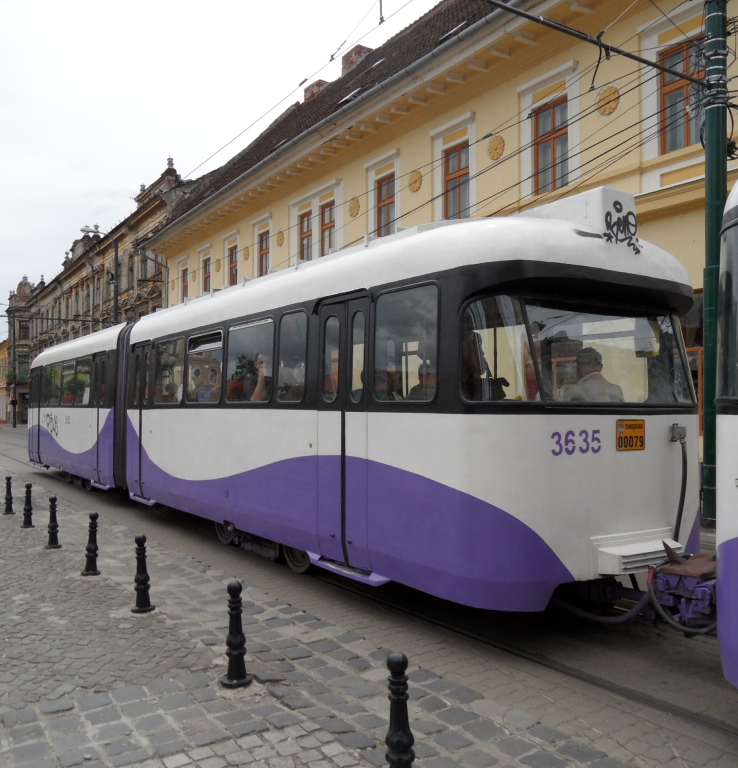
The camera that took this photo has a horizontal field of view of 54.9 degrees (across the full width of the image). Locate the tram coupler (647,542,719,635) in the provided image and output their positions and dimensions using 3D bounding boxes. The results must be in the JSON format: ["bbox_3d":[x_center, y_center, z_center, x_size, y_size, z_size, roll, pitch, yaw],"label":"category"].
[{"bbox_3d":[1.974,1.292,4.357,0.430,0.460,0.600,1,-2,-35],"label":"tram coupler"}]

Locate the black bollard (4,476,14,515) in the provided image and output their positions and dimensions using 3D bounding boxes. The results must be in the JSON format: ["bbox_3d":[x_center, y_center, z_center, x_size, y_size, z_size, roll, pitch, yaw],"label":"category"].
[{"bbox_3d":[-5.549,1.710,10.950,0.185,0.580,0.185,1,-2,-35],"label":"black bollard"}]

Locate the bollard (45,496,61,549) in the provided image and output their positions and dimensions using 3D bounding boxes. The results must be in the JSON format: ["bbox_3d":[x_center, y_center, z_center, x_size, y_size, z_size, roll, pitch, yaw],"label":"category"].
[{"bbox_3d":[-3.598,1.574,8.100,0.185,0.580,0.185,1,-2,-35],"label":"bollard"}]

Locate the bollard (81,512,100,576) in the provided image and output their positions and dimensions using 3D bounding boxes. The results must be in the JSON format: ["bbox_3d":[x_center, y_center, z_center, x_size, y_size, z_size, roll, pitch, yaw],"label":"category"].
[{"bbox_3d":[-2.639,1.518,6.780,0.185,0.580,0.185,1,-2,-35],"label":"bollard"}]

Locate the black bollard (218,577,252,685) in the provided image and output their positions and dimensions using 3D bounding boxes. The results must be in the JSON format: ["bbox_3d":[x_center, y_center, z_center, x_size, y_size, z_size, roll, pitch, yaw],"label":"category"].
[{"bbox_3d":[-0.754,1.406,4.020,0.185,0.580,0.185,0,-2,0],"label":"black bollard"}]

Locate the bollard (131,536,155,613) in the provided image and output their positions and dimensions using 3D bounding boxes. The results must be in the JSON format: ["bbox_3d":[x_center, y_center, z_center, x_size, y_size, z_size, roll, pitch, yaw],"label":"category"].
[{"bbox_3d":[-1.738,1.440,5.440,0.185,0.580,0.185,1,-2,-35],"label":"bollard"}]

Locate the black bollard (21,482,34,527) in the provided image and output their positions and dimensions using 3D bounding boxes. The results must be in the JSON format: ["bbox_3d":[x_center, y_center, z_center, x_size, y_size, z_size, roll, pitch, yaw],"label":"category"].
[{"bbox_3d":[-4.533,1.610,9.450,0.185,0.580,0.185,1,-2,-35],"label":"black bollard"}]

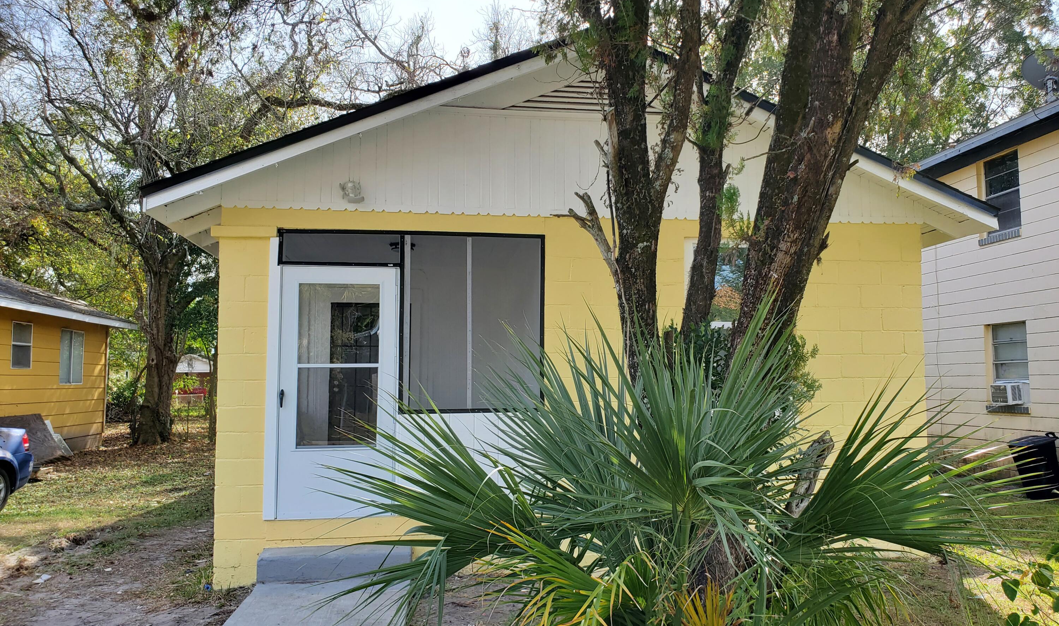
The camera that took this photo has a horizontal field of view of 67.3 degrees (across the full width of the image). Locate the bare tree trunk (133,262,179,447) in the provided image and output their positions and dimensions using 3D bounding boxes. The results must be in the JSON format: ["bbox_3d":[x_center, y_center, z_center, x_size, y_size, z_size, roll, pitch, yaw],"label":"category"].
[{"bbox_3d":[-8.970,0.934,19.100,0.900,4.400,0.850,0,-3,-8],"label":"bare tree trunk"}]

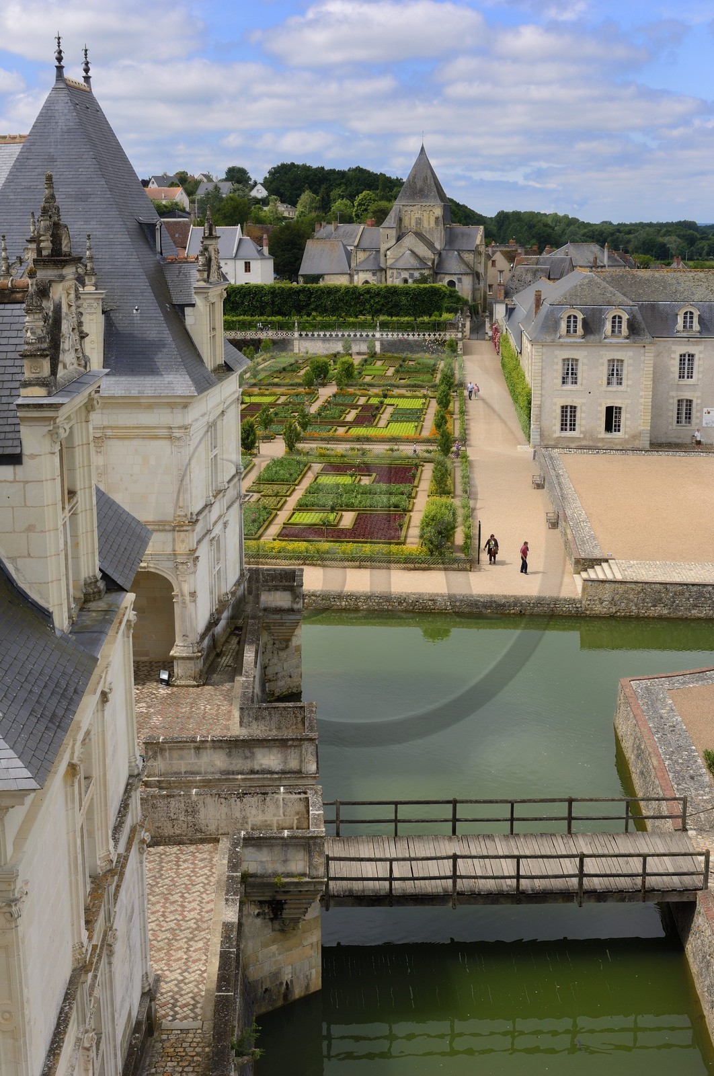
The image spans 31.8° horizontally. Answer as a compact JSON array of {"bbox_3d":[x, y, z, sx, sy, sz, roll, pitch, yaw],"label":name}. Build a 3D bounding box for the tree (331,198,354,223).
[{"bbox_3d":[-5.101,-97.527,377.654,7.400,9.500,7.400,0,14,0],"label":"tree"}]

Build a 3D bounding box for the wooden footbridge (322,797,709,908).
[{"bbox_3d":[4.080,8.445,33.768,10.100,1.500,3.380,-1,14,-2],"label":"wooden footbridge"}]

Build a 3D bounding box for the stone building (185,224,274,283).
[{"bbox_3d":[-21.295,-46.000,209.034,13.000,12.200,7.000,3,14,15],"label":"stone building"}]

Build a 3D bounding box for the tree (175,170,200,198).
[{"bbox_3d":[-54.921,-113.756,404.568,7.800,9.500,7.800,0,14,0],"label":"tree"}]

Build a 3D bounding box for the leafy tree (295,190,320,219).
[{"bbox_3d":[-16.307,-110.090,415.727,8.084,10.510,8.084,0,14,0],"label":"leafy tree"}]

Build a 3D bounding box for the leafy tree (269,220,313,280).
[{"bbox_3d":[-12.832,-55.541,243.797,8.664,12.274,8.664,0,14,0],"label":"leafy tree"}]

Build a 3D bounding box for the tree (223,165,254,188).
[{"bbox_3d":[-47.455,-143.525,500.168,12.409,10.000,12.409,0,14,0],"label":"tree"}]

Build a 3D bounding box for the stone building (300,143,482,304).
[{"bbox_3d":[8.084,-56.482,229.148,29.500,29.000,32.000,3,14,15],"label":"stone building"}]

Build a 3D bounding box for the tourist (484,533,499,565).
[{"bbox_3d":[7.255,0.603,67.025,0.660,1.680,0.420,1,14,4],"label":"tourist"}]

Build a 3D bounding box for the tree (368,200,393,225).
[{"bbox_3d":[7.090,-91.796,358.445,8.652,9.081,8.652,0,14,0],"label":"tree"}]

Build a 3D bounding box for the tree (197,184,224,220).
[{"bbox_3d":[-43.974,-100.434,376.910,8.593,11.723,8.593,0,14,0],"label":"tree"}]

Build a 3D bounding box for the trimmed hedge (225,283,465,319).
[{"bbox_3d":[-2.471,-34.303,183.066,37.000,5.900,4.500,1,14,5],"label":"trimmed hedge"}]

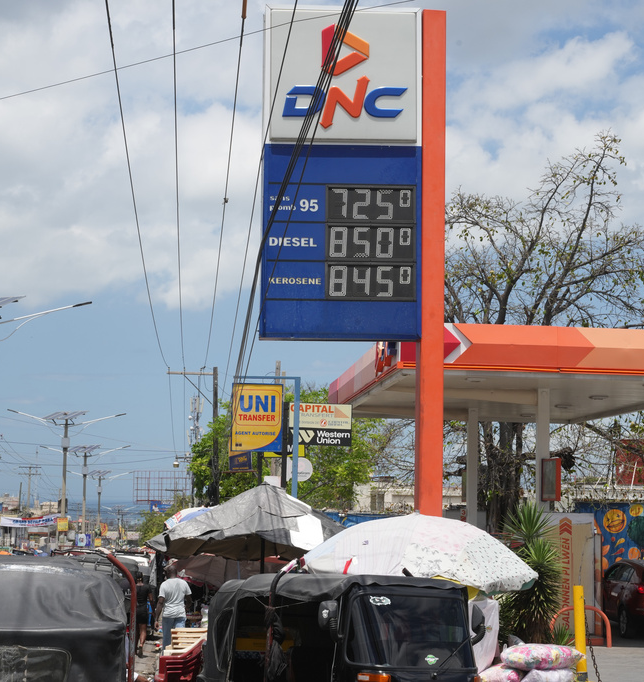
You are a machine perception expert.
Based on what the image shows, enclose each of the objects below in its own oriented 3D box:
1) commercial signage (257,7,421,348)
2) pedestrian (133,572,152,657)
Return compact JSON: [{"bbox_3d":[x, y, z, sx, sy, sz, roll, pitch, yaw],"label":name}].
[{"bbox_3d":[0.301,-2.574,22.159,2.470,5.220,0.440,2,-6,-7],"label":"commercial signage"},{"bbox_3d":[-3.334,5.118,26.700,0.480,1.610,0.420,1,-6,-6],"label":"pedestrian"}]

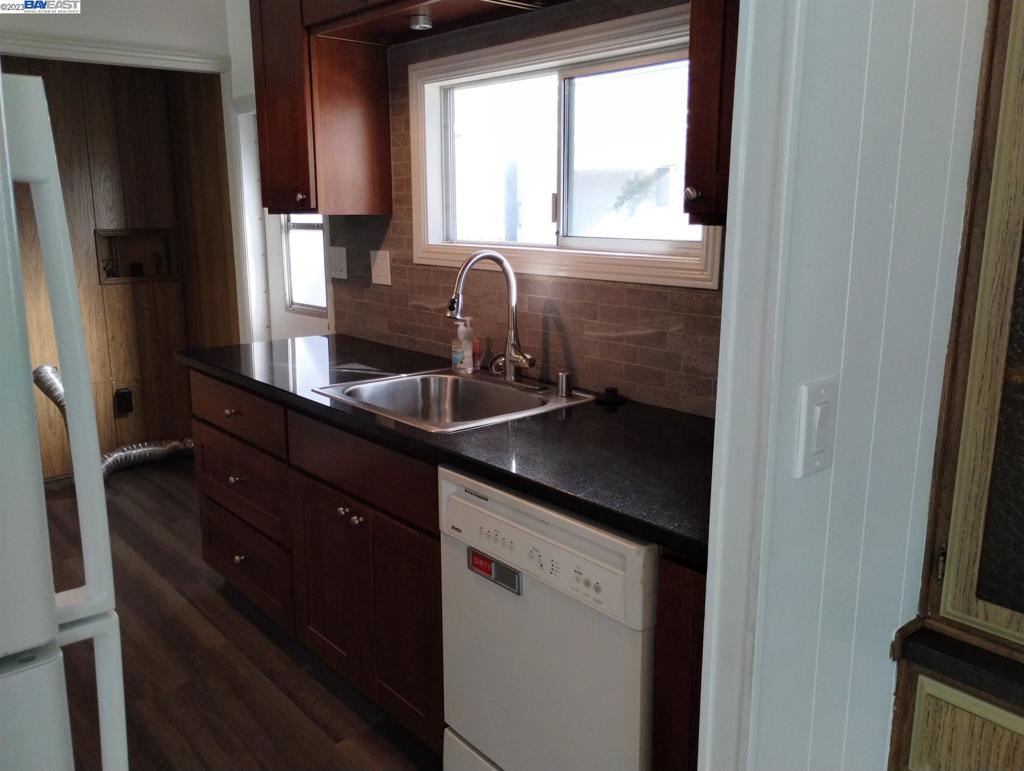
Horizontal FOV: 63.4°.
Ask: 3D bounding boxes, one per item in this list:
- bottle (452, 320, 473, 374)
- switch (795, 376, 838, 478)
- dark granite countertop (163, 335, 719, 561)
[{"bbox_3d":[-0.166,-0.128,2.683,0.048,0.164,0.063,-11,16,-40],"label":"bottle"},{"bbox_3d":[0.396,0.052,1.075,0.079,0.123,0.011,-11,16,-40],"label":"switch"},{"bbox_3d":[-0.175,0.044,2.365,0.667,0.035,2.394,-11,16,-40],"label":"dark granite countertop"}]

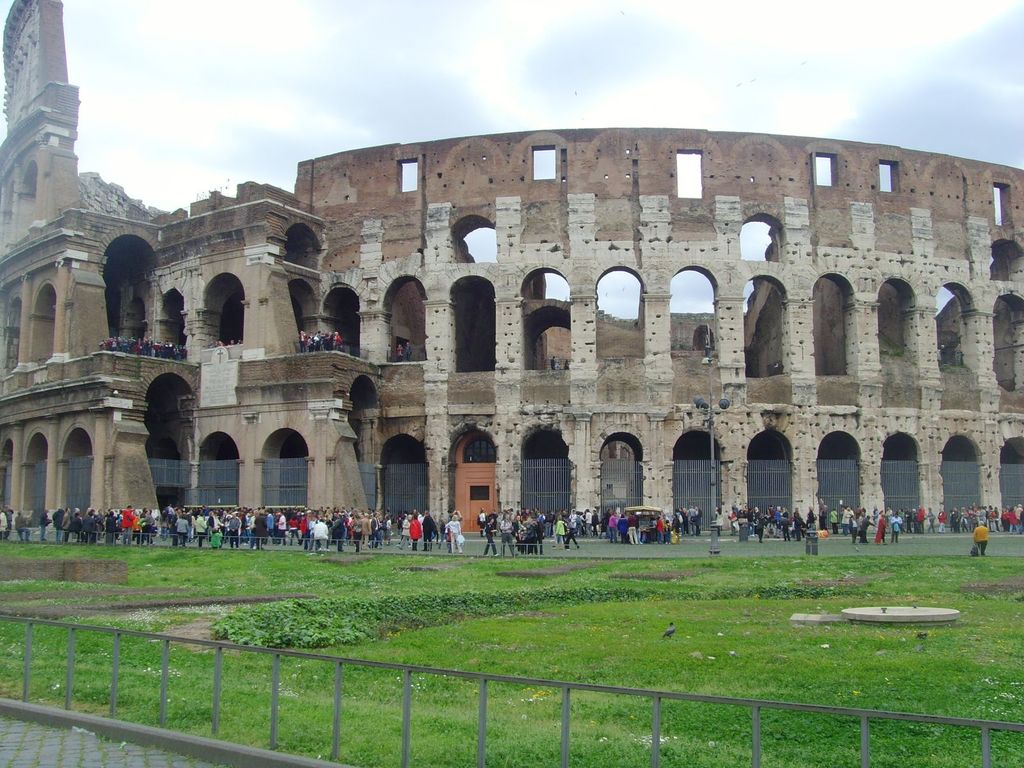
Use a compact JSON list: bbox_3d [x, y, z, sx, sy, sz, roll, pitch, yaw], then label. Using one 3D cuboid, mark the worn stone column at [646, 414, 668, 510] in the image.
[{"bbox_3d":[12.131,7.217,96.278,1.541,9.258,1.350,0,-6,-1],"label":"worn stone column"}]

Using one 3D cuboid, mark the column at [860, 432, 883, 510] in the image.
[{"bbox_3d":[30.820,8.189,98.931,1.600,7.980,1.200,2,-6,-16],"label":"column"}]

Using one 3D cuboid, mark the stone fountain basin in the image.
[{"bbox_3d":[6.504,3.893,19.300,1.982,0.180,1.982,-2,-6,18],"label":"stone fountain basin"}]

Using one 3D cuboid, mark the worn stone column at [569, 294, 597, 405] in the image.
[{"bbox_3d":[6.064,-3.158,97.793,2.110,9.321,1.700,0,-6,5],"label":"worn stone column"}]

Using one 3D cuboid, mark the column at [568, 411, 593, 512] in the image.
[{"bbox_3d":[5.735,7.073,96.571,1.914,9.611,1.400,0,-6,5],"label":"column"}]

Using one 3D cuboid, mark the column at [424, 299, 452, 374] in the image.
[{"bbox_3d":[-6.381,-4.106,100.328,1.898,6.352,1.700,-2,-6,17],"label":"column"}]

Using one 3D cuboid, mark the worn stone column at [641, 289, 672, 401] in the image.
[{"bbox_3d":[12.287,-3.069,97.560,2.193,9.143,1.700,0,-6,-1],"label":"worn stone column"}]

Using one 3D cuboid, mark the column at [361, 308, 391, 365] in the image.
[{"bbox_3d":[-12.115,-4.197,102.470,1.999,4.675,1.700,-3,-7,23],"label":"column"}]

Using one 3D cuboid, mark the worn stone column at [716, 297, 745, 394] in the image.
[{"bbox_3d":[18.452,-3.247,97.960,1.938,8.471,1.700,1,-6,-6],"label":"worn stone column"}]

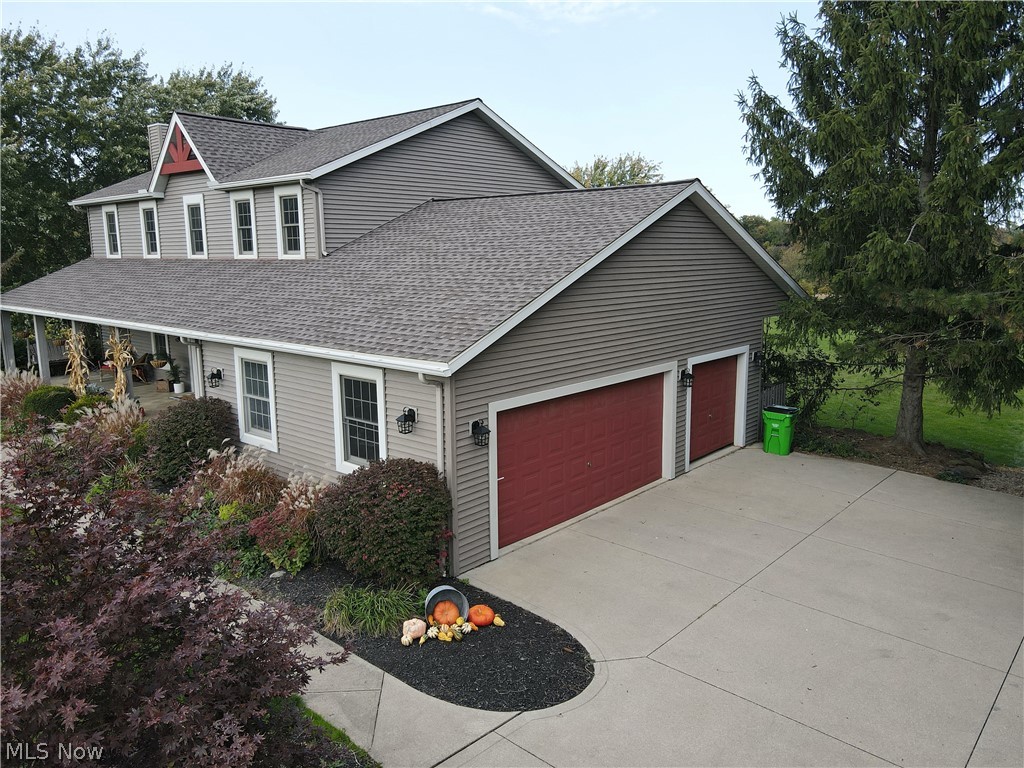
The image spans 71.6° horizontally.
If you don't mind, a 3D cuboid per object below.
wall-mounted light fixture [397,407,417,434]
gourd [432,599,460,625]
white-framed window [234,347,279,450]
[{"bbox_3d":[-1.453,0.507,9.801,0.200,0.390,0.270,8,13,42],"label":"wall-mounted light fixture"},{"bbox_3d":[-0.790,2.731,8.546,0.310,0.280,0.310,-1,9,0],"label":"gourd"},{"bbox_3d":[-4.678,0.284,12.904,1.356,1.790,0.100,8,13,42],"label":"white-framed window"}]

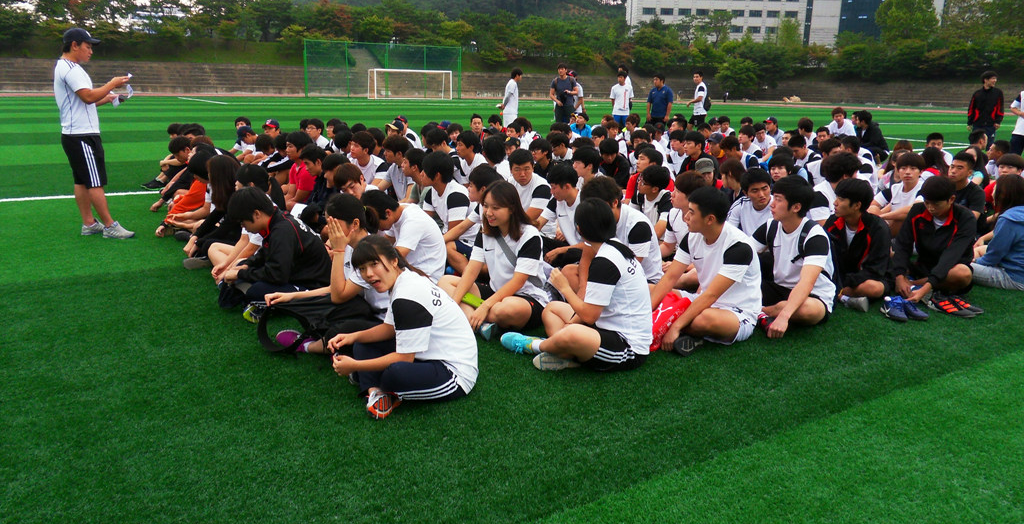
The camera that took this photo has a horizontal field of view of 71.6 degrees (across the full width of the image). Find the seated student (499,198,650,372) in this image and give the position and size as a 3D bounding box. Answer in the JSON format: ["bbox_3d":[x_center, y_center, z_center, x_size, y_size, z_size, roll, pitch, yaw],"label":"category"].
[{"bbox_3d":[0.319,0.054,3.743,0.780,0.840,0.620,6,15,19],"label":"seated student"}]

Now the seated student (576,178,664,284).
[{"bbox_3d":[0.613,-0.142,4.456,0.680,0.820,0.560,1,14,-2],"label":"seated student"}]

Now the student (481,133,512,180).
[{"bbox_3d":[-0.217,-0.750,6.768,0.660,0.860,0.560,6,15,20],"label":"student"}]

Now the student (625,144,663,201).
[{"bbox_3d":[1.150,-0.589,6.343,0.660,0.854,0.580,-7,16,-28],"label":"student"}]

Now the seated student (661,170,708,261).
[{"bbox_3d":[1.113,-0.191,4.671,0.680,0.830,0.580,-9,17,-36],"label":"seated student"}]

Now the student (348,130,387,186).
[{"bbox_3d":[-1.685,-0.927,7.629,0.700,0.900,0.650,-11,19,-40],"label":"student"}]

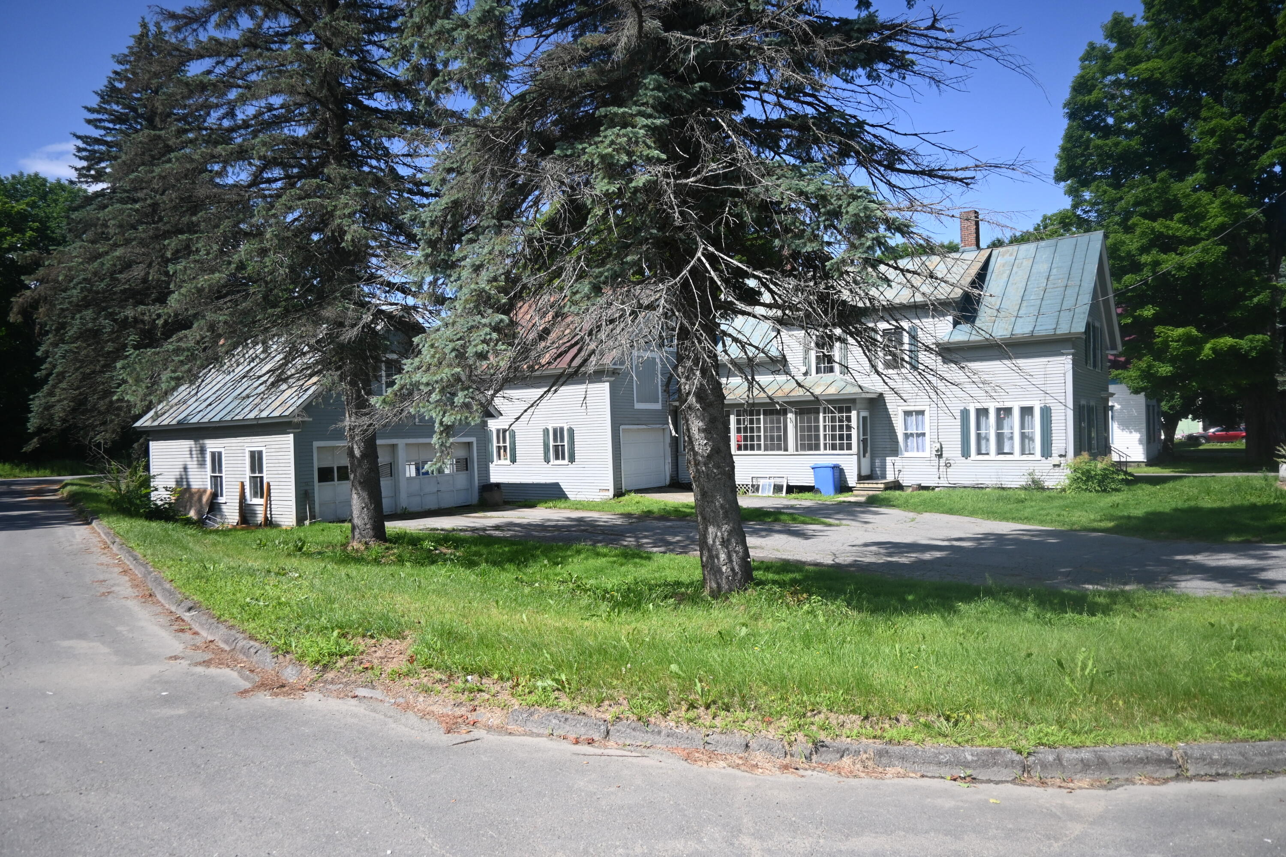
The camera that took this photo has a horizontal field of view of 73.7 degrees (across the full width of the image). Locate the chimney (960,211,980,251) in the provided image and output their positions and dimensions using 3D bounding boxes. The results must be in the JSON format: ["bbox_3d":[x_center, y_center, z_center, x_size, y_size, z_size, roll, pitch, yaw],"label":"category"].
[{"bbox_3d":[11.490,-6.960,30.100,0.490,1.370,0.490,-2,0,38],"label":"chimney"}]

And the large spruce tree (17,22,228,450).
[{"bbox_3d":[-20.500,-6.700,34.500,9.000,19.300,9.000,-2,0,0],"label":"large spruce tree"}]

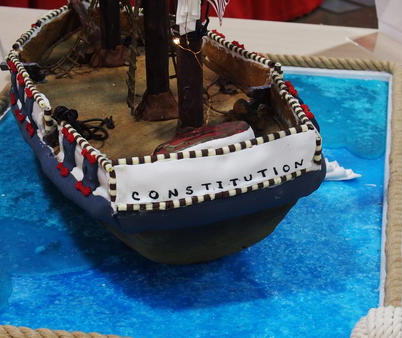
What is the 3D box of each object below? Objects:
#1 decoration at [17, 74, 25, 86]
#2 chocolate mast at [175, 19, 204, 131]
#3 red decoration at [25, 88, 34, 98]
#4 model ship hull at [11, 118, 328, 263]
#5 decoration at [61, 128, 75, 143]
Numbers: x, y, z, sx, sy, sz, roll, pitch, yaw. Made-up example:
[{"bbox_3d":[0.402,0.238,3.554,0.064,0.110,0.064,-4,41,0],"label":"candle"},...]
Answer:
[{"bbox_3d":[-0.238,-0.117,1.305,0.008,0.009,0.015,-13,30,-22],"label":"decoration"},{"bbox_3d":[-0.014,-0.120,1.233,0.027,0.150,0.027,-9,29,-16],"label":"chocolate mast"},{"bbox_3d":[-0.220,-0.097,1.267,0.008,0.009,0.013,-13,30,-22],"label":"red decoration"},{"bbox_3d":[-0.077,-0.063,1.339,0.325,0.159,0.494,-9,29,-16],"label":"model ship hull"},{"bbox_3d":[-0.155,-0.039,1.155,0.009,0.011,0.016,-13,30,-22],"label":"decoration"}]

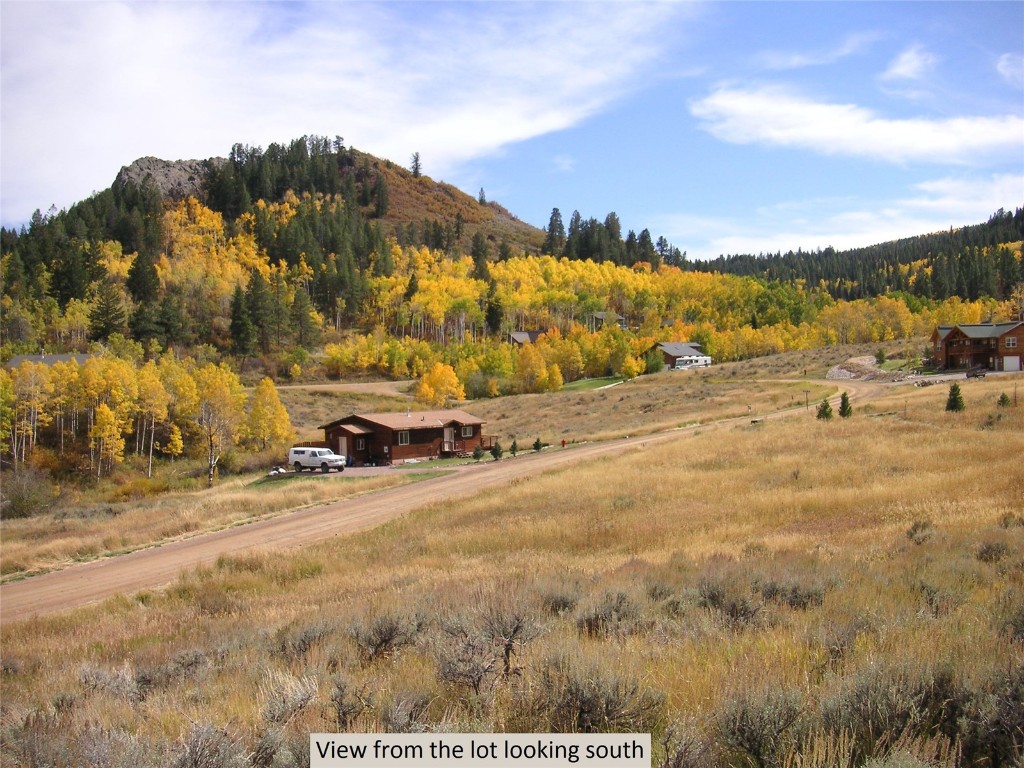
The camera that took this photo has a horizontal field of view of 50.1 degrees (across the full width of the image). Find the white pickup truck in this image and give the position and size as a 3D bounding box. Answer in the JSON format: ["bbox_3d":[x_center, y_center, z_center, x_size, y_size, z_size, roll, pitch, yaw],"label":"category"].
[{"bbox_3d":[-15.900,6.200,89.500,5.400,1.950,2.000,-1,0,41],"label":"white pickup truck"}]

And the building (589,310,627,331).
[{"bbox_3d":[27.049,-17.985,310.000,10.000,6.000,8.000,0,0,-20],"label":"building"}]

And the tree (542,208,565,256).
[{"bbox_3d":[15.167,-55.002,400.000,8.200,19.000,8.200,-1,0,0],"label":"tree"}]

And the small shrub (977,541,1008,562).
[{"bbox_3d":[8.350,2.916,19.000,0.573,0.399,0.544,0,0,0],"label":"small shrub"}]

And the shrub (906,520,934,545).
[{"bbox_3d":[10.077,3.663,27.000,0.691,0.592,0.587,0,0,0],"label":"shrub"}]

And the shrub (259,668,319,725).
[{"bbox_3d":[-1.817,2.541,8.900,0.490,0.460,0.470,-1,0,0],"label":"shrub"}]

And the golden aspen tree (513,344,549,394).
[{"bbox_3d":[3.381,-2.650,200.000,6.500,9.300,6.300,-1,0,0],"label":"golden aspen tree"}]

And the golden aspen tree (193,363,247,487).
[{"bbox_3d":[-22.716,3.145,85.000,4.200,9.650,4.200,-1,0,0],"label":"golden aspen tree"}]

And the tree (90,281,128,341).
[{"bbox_3d":[-86.635,-15.996,235.000,8.588,13.312,8.588,0,0,0],"label":"tree"}]

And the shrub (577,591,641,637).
[{"bbox_3d":[1.278,3.040,14.500,0.848,0.609,0.721,0,0,0],"label":"shrub"}]

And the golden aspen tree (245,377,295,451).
[{"bbox_3d":[-23.437,3.002,106.000,4.939,7.457,4.692,0,0,0],"label":"golden aspen tree"}]

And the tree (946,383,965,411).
[{"bbox_3d":[37.237,1.135,92.000,1.597,2.522,1.517,0,0,0],"label":"tree"}]

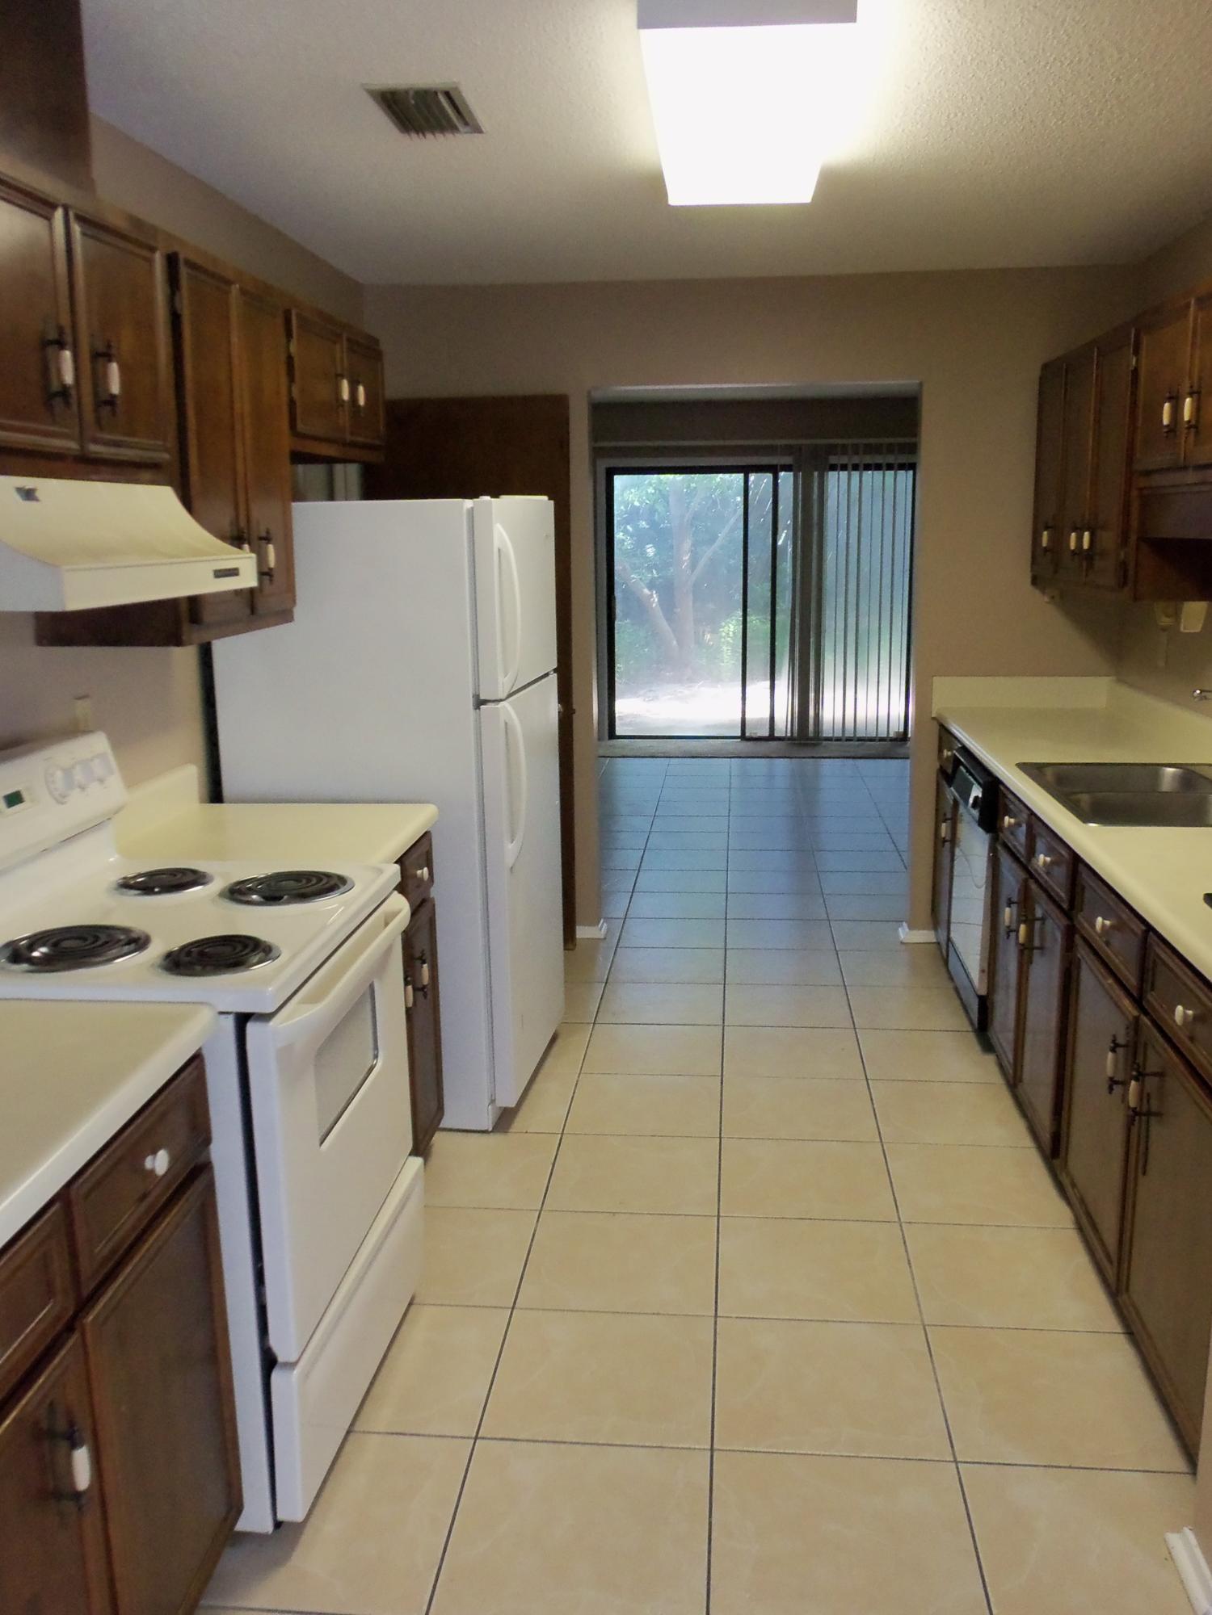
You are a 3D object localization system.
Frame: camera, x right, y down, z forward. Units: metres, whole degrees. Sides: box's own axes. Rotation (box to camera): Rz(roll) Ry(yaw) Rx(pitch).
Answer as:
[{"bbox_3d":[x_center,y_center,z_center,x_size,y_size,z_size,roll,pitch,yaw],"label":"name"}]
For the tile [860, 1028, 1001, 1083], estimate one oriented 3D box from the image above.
[{"bbox_3d":[0.980,0.754,3.942,0.412,0.012,0.393,0,12,6],"label":"tile"}]

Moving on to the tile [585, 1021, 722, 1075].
[{"bbox_3d":[0.154,0.756,4.061,0.420,0.012,0.396,0,12,6],"label":"tile"}]

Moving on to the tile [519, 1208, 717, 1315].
[{"bbox_3d":[0.036,0.992,2.853,0.414,0.012,0.396,0,12,6],"label":"tile"}]

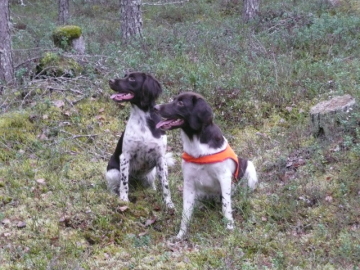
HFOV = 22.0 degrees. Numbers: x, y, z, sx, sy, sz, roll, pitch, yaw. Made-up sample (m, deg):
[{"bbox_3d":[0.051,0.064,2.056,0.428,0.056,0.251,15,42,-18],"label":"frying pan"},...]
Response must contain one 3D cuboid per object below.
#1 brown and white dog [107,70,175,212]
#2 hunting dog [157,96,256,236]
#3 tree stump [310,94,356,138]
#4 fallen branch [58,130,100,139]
[{"bbox_3d":[-0.195,-0.022,5.065,0.360,0.690,0.600,-4,13,-18],"label":"brown and white dog"},{"bbox_3d":[0.130,0.080,4.627,0.400,0.680,0.630,6,14,26],"label":"hunting dog"},{"bbox_3d":[1.090,-0.147,6.625,0.320,0.260,0.320,0,12,0],"label":"tree stump"},{"bbox_3d":[-0.700,-0.003,6.483,0.280,0.040,0.080,0,12,0],"label":"fallen branch"}]

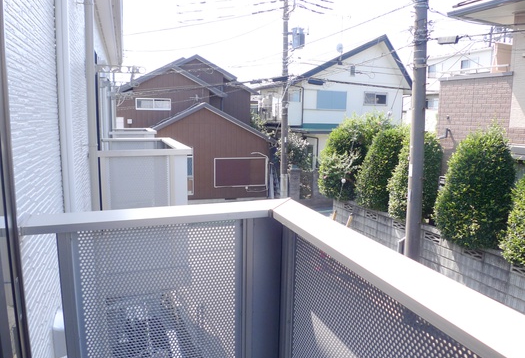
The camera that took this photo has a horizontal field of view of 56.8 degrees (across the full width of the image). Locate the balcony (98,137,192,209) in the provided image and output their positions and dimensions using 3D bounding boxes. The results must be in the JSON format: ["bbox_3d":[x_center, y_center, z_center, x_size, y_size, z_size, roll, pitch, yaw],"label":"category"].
[{"bbox_3d":[-1.363,0.235,5.535,0.870,1.280,2.200,-3,8,-16],"label":"balcony"}]

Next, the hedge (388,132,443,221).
[{"bbox_3d":[3.380,0.001,10.727,1.250,2.089,1.300,-3,8,-16],"label":"hedge"}]

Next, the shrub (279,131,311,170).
[{"bbox_3d":[1.550,-1.170,23.405,1.636,2.233,1.500,-3,8,-16],"label":"shrub"}]

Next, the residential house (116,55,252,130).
[{"bbox_3d":[-4.310,-2.924,27.288,7.200,7.400,7.500,-3,8,-16],"label":"residential house"}]

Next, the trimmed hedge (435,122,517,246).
[{"bbox_3d":[3.933,0.198,9.010,1.400,2.438,1.500,-3,8,-16],"label":"trimmed hedge"}]

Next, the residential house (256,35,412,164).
[{"bbox_3d":[4.135,-3.991,30.353,6.800,8.600,8.500,-3,8,-16],"label":"residential house"}]

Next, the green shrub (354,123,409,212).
[{"bbox_3d":[2.971,-0.205,12.122,1.300,2.248,1.400,-3,8,-16],"label":"green shrub"}]

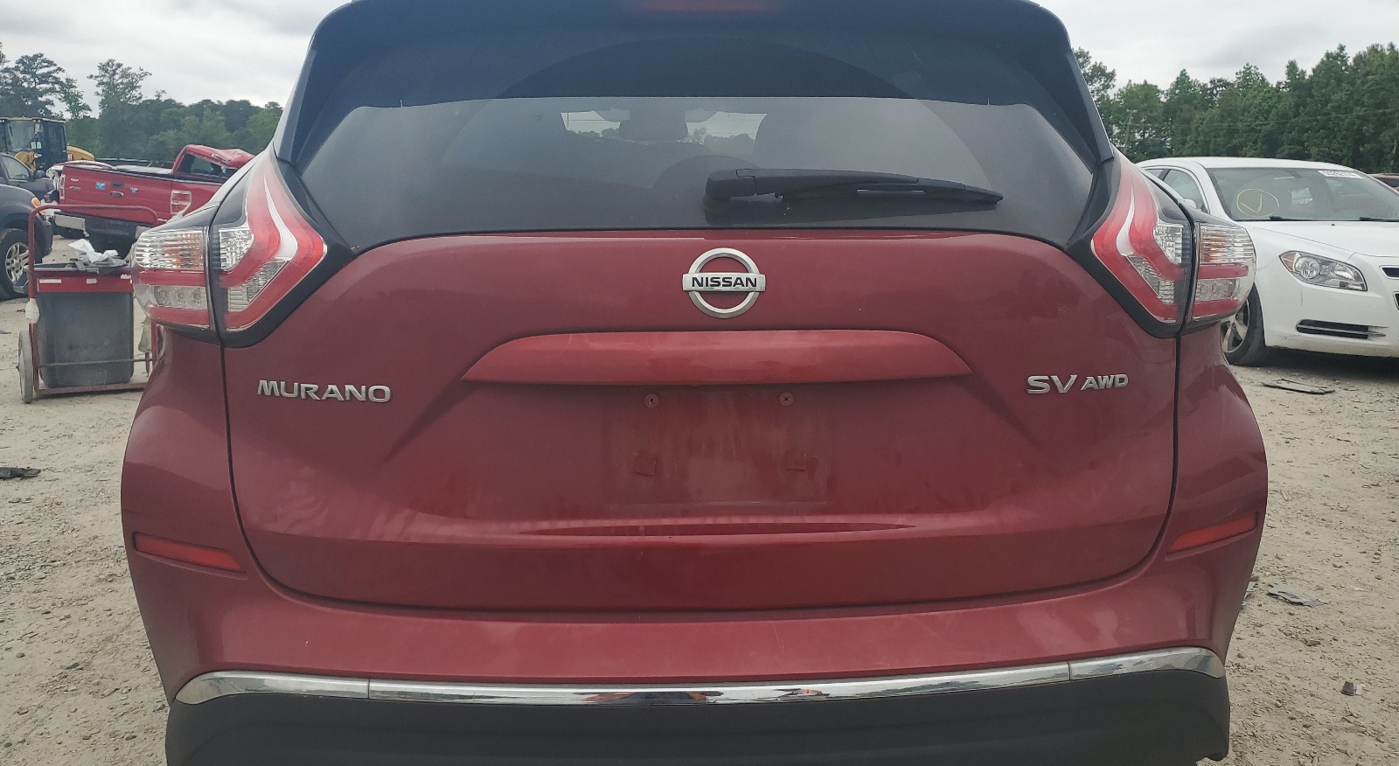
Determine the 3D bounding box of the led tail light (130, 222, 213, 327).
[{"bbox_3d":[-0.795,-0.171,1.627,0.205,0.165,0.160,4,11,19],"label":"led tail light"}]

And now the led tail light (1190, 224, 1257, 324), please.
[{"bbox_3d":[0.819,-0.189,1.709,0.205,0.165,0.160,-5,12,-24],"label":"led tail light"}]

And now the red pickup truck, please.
[{"bbox_3d":[-7.195,-2.846,16.837,2.020,1.920,5.900,6,10,10],"label":"red pickup truck"}]

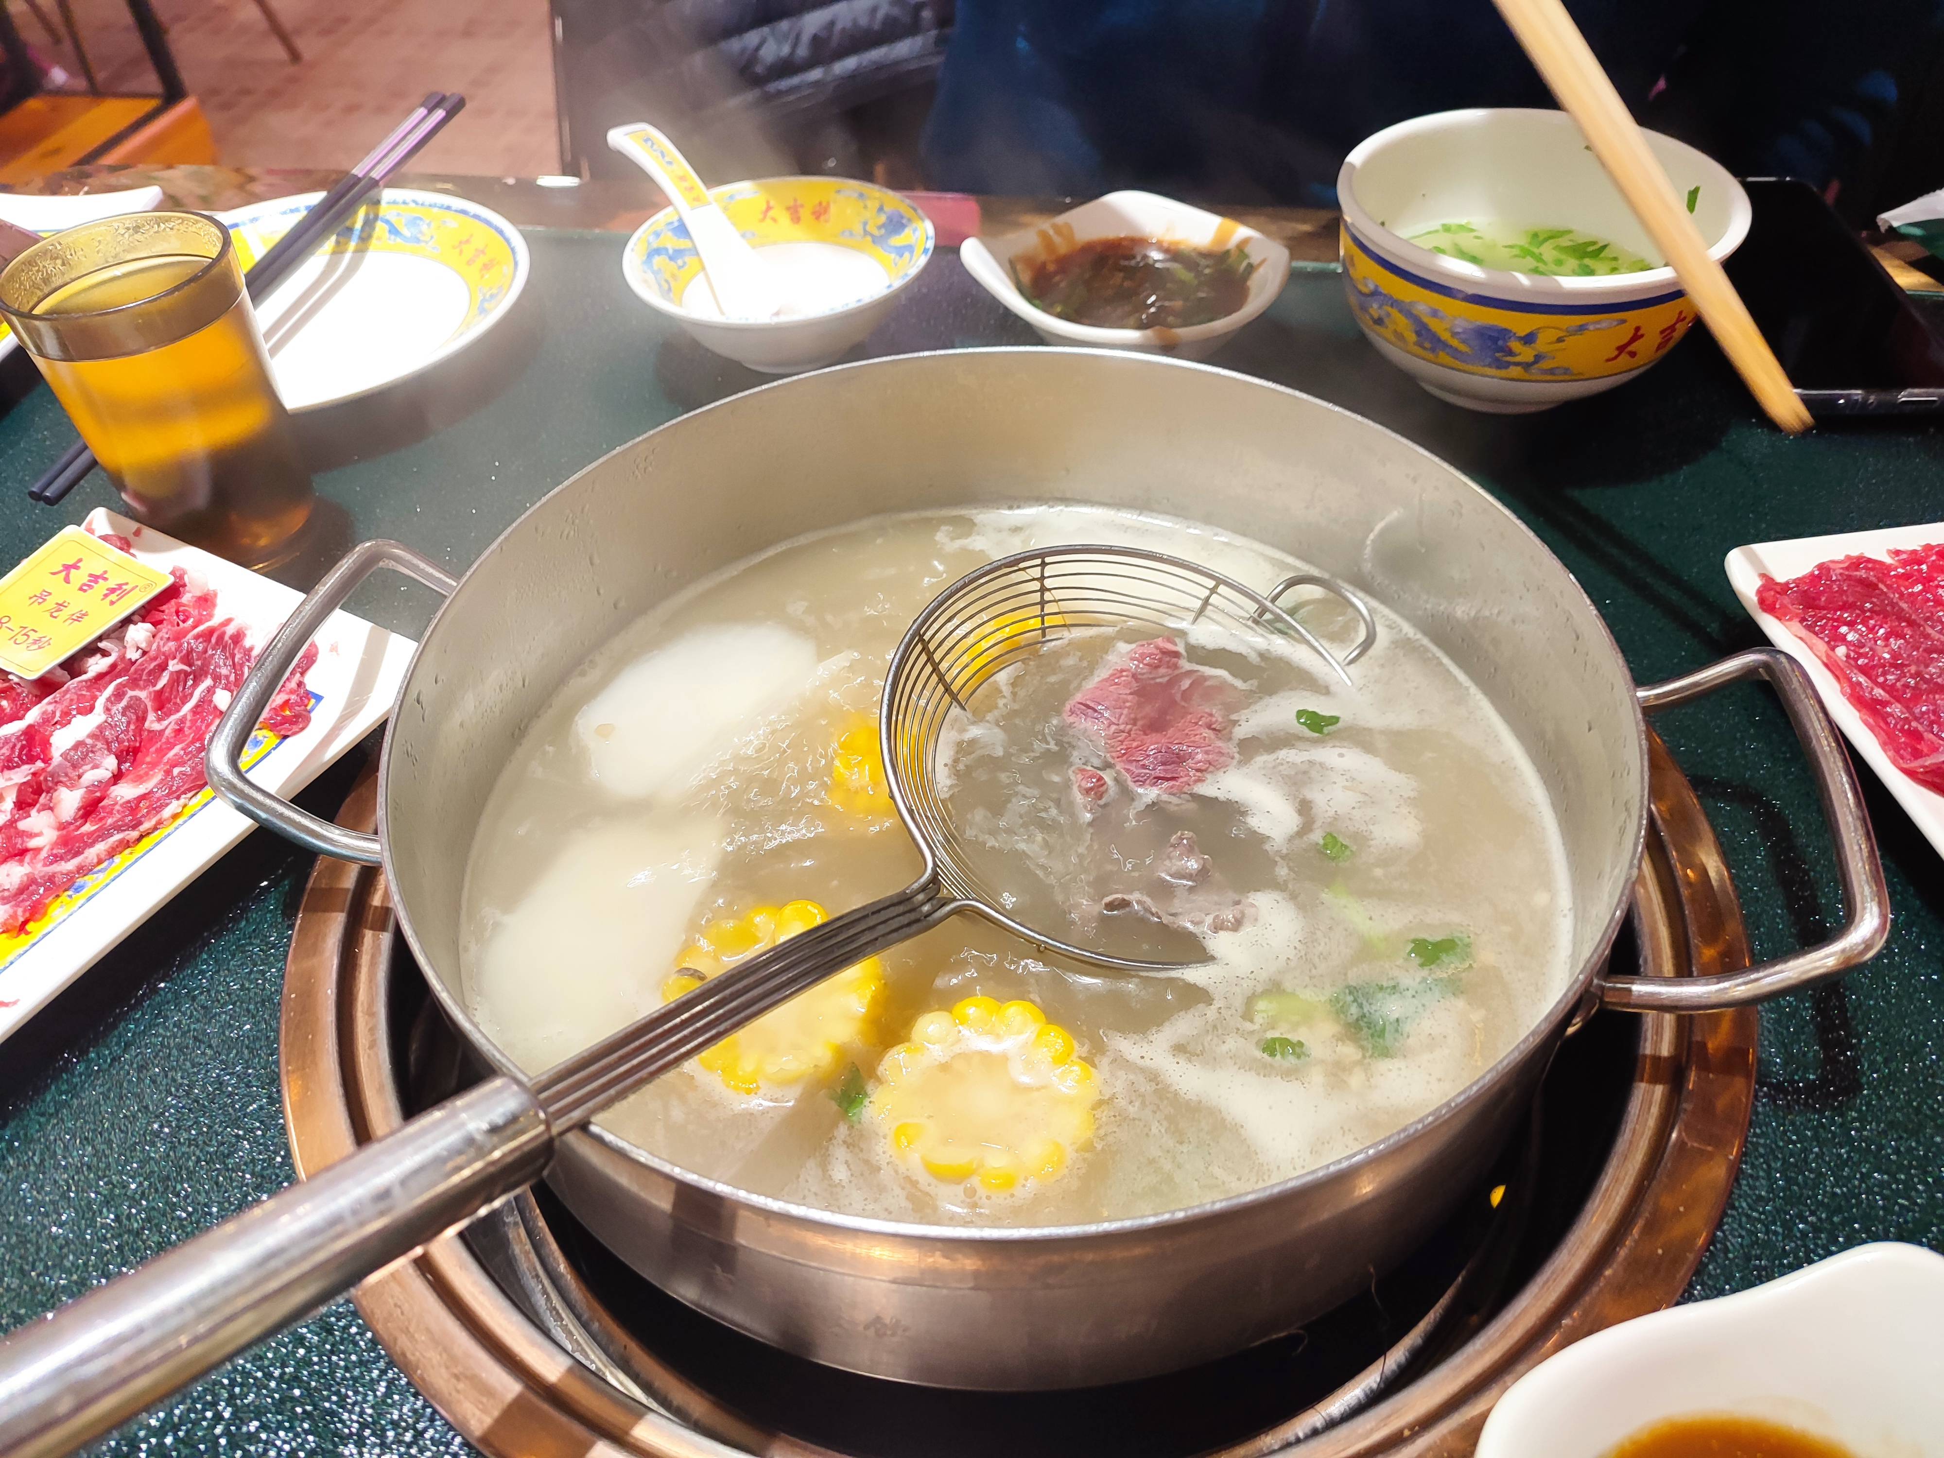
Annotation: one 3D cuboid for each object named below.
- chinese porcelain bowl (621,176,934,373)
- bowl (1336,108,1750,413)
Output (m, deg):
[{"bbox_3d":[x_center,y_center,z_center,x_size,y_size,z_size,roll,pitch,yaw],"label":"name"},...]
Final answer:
[{"bbox_3d":[-0.069,-0.162,0.524,0.113,0.039,0.113,-2,46,2],"label":"chinese porcelain bowl"},{"bbox_3d":[0.178,-0.147,0.460,0.124,0.062,0.124,-1,45,1],"label":"bowl"}]

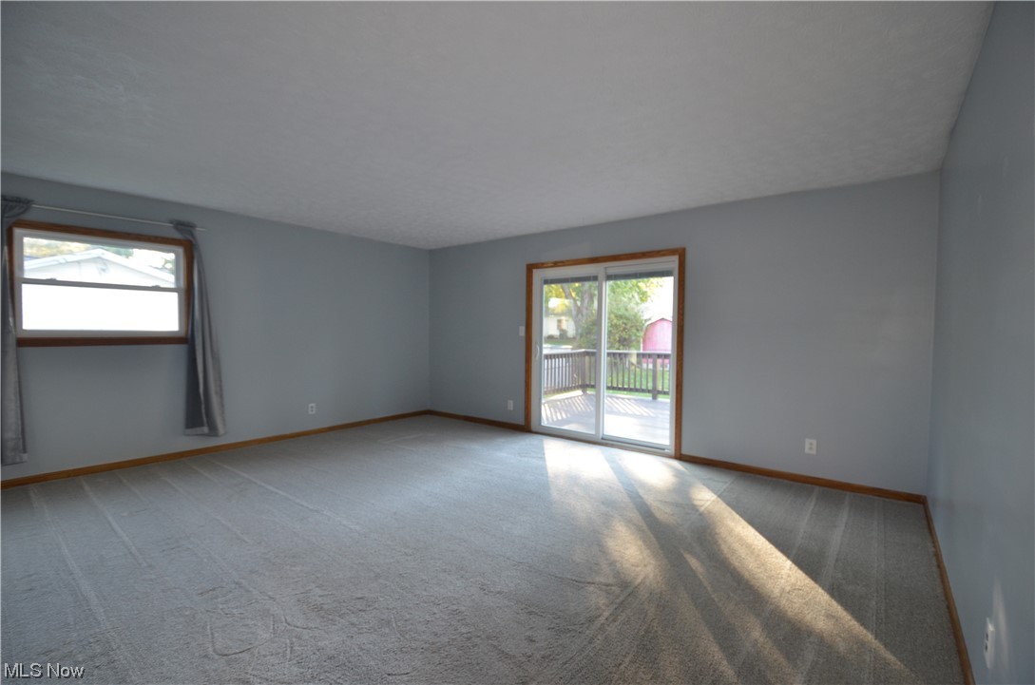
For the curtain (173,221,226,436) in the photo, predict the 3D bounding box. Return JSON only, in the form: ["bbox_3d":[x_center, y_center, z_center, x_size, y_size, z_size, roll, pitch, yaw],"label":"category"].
[{"bbox_3d":[-3.264,-0.118,4.408,0.130,2.130,0.470,2,2,40],"label":"curtain"}]

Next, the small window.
[{"bbox_3d":[-3.715,-0.490,3.945,0.100,1.040,1.250,2,2,40],"label":"small window"}]

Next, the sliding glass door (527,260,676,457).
[{"bbox_3d":[0.904,0.129,4.876,1.820,2.040,0.120,2,2,40],"label":"sliding glass door"}]

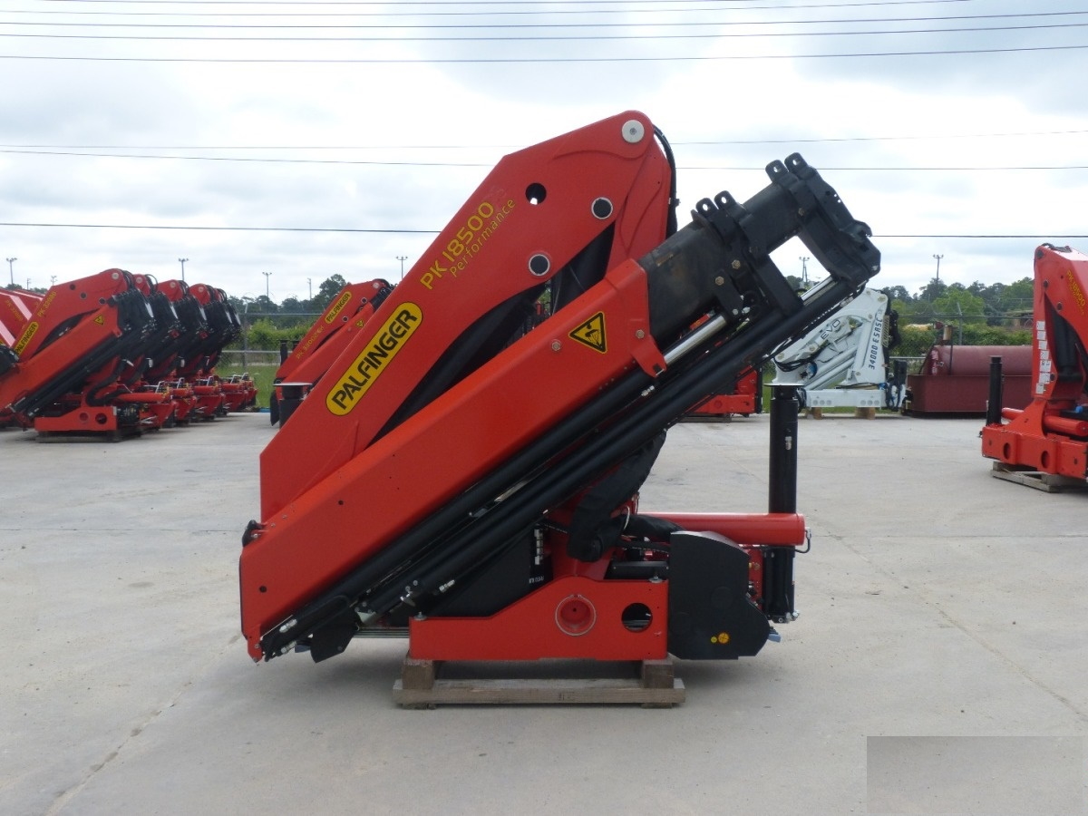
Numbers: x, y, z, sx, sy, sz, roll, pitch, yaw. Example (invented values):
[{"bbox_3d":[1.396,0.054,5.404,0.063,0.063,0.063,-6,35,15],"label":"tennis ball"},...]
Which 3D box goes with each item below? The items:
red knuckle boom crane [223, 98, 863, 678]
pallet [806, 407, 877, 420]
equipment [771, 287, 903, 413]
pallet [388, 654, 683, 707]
[{"bbox_3d":[0.070,-0.152,4.500,2.550,2.240,0.950,0,4,0],"label":"red knuckle boom crane"},{"bbox_3d":[5.510,0.064,19.296,1.150,0.210,0.800,0,4,0],"label":"pallet"},{"bbox_3d":[5.470,-1.115,19.319,2.500,2.220,1.050,0,4,0],"label":"equipment"},{"bbox_3d":[-0.020,1.052,4.559,1.140,0.185,0.880,0,4,0],"label":"pallet"}]

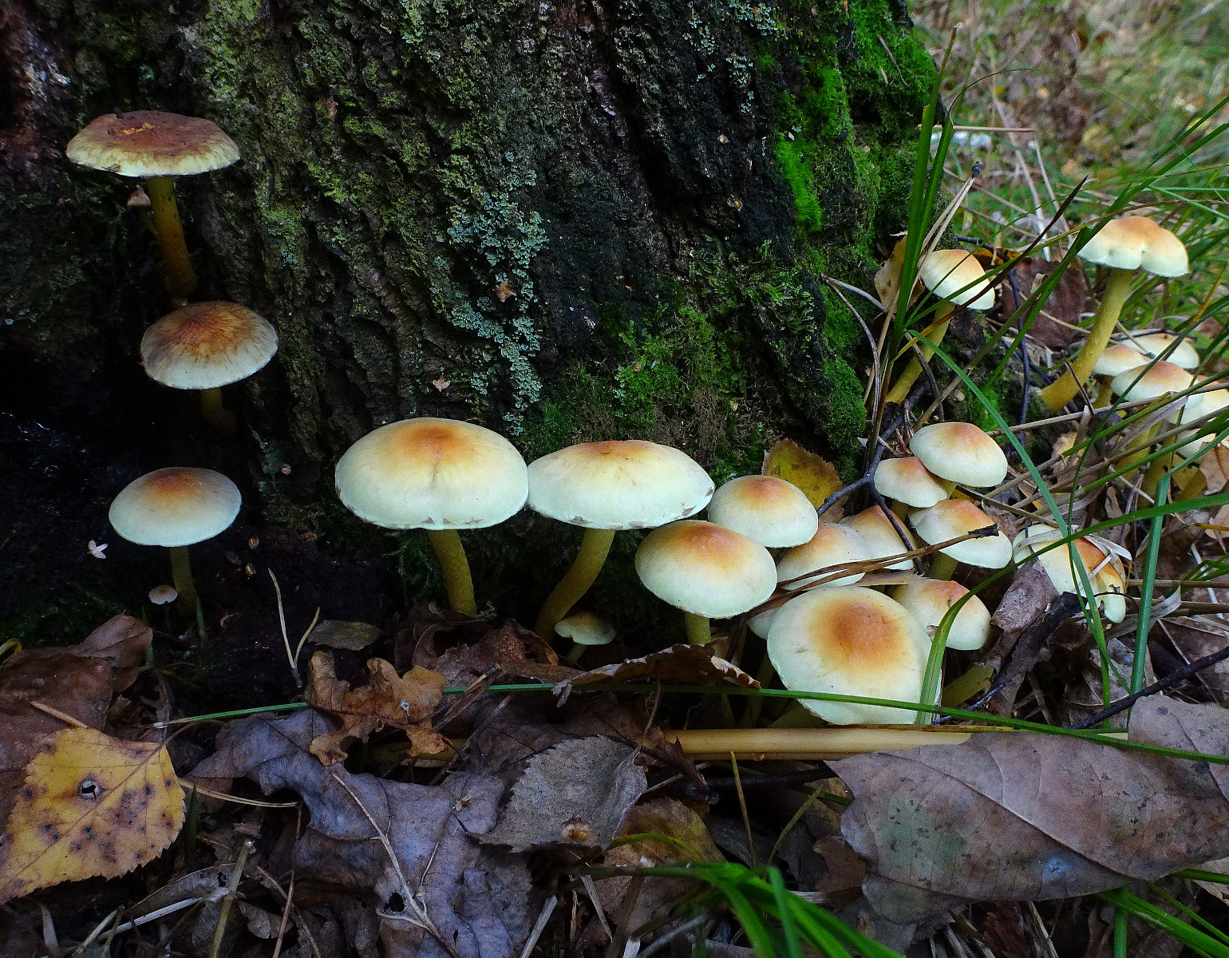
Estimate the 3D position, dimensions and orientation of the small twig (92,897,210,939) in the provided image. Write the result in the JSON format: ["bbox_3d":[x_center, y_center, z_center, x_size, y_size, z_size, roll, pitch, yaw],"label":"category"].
[{"bbox_3d":[-0.111,0.106,0.213,0.025,0.002,0.002,-12,32,-20],"label":"small twig"}]

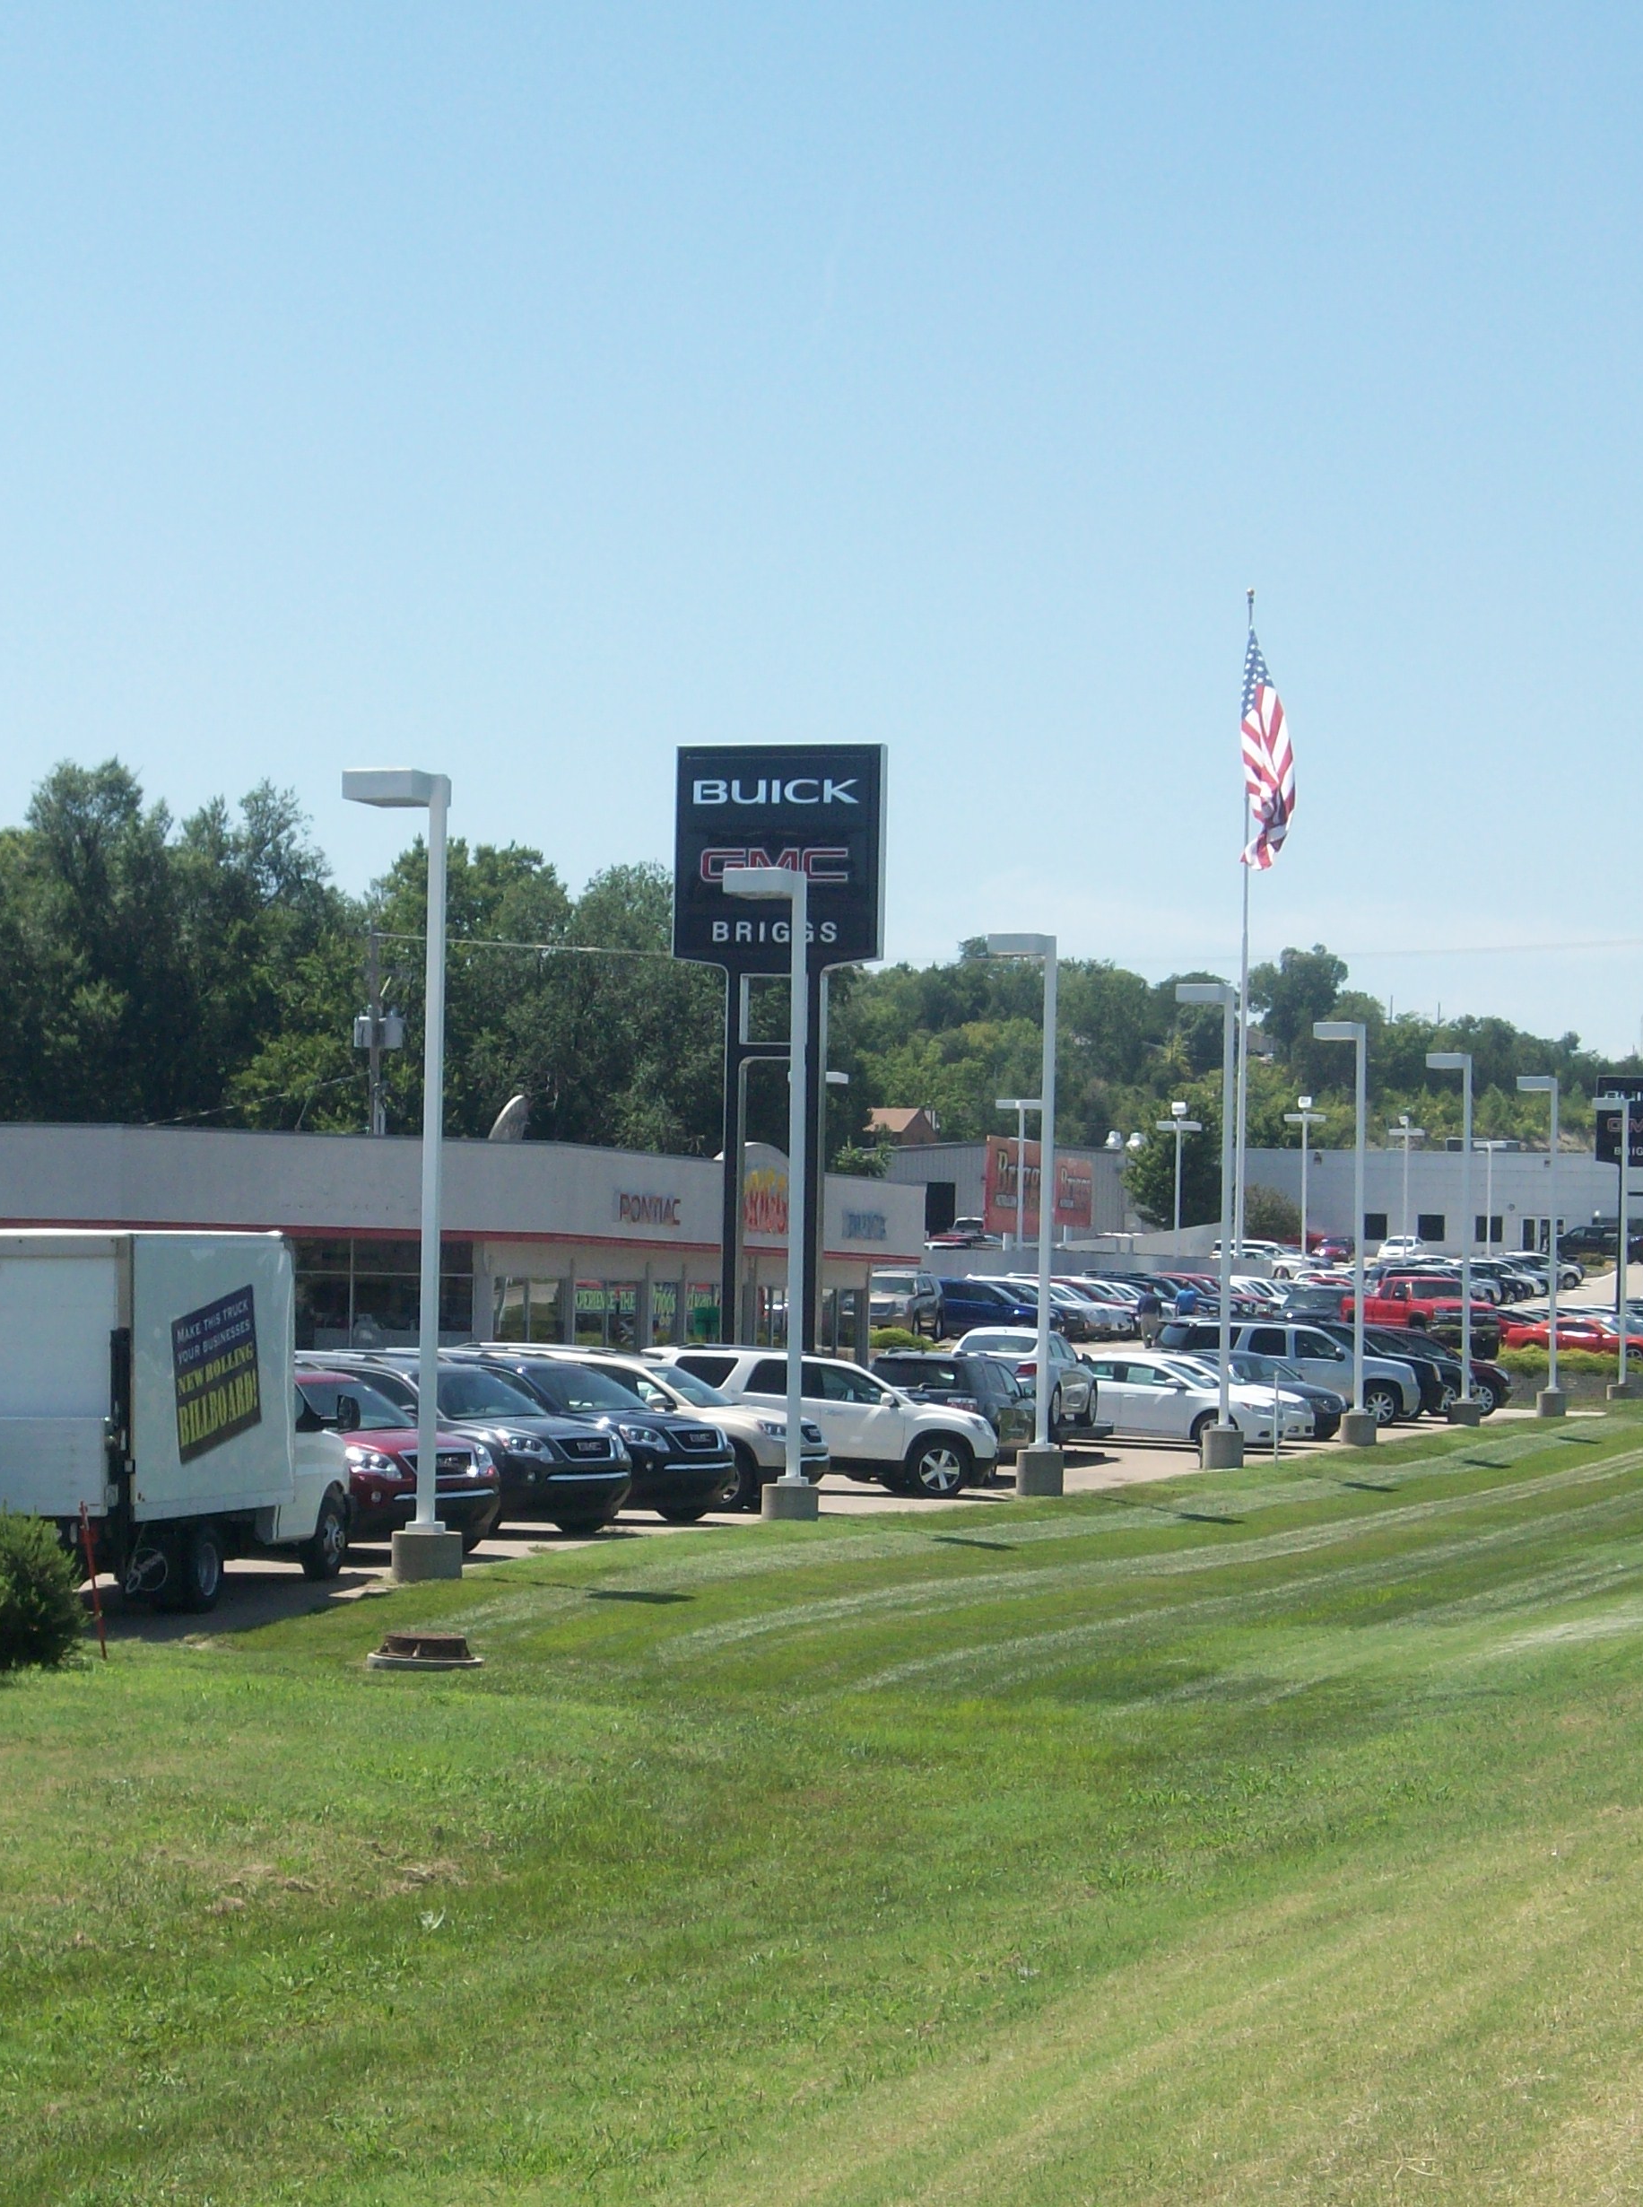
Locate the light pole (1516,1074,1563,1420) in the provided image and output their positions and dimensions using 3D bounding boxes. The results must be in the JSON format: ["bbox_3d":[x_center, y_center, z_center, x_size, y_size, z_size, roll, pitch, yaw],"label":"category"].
[{"bbox_3d":[15.273,3.008,118.488,1.030,7.231,0.750,0,-2,15],"label":"light pole"}]

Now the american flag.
[{"bbox_3d":[15.898,-12.661,200.000,1.850,8.400,0.900,1,-2,0],"label":"american flag"}]

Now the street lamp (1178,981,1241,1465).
[{"bbox_3d":[5.668,1.776,81.950,1.130,7.070,0.610,0,-2,15],"label":"street lamp"}]

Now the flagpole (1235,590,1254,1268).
[{"bbox_3d":[15.116,-6.202,200.356,0.300,24.300,0.300,1,-2,0],"label":"flagpole"}]

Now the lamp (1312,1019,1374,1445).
[{"bbox_3d":[8.913,2.178,95.025,1.030,7.199,0.750,0,-2,15],"label":"lamp"}]

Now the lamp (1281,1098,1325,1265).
[{"bbox_3d":[20.671,3.639,240.000,1.800,7.800,0.500,1,-2,5],"label":"lamp"}]

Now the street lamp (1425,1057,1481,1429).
[{"bbox_3d":[11.982,2.575,106.685,1.130,7.070,0.610,0,-2,15],"label":"street lamp"}]

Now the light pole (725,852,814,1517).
[{"bbox_3d":[-0.515,0.971,60.930,1.130,7.070,0.610,0,-2,15],"label":"light pole"}]

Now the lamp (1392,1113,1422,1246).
[{"bbox_3d":[27.948,3.953,268.000,1.500,6.900,0.700,0,-2,15],"label":"lamp"}]

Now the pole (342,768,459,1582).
[{"bbox_3d":[-3.586,0.631,48.996,1.030,7.099,0.750,0,-2,15],"label":"pole"}]

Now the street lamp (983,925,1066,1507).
[{"bbox_3d":[2.707,1.412,71.896,1.030,7.212,0.750,0,-2,15],"label":"street lamp"}]

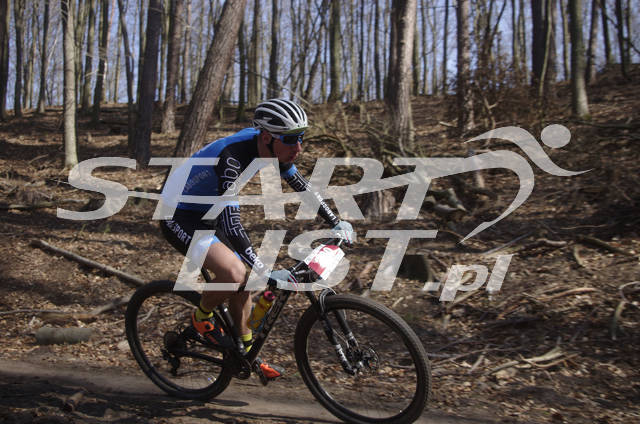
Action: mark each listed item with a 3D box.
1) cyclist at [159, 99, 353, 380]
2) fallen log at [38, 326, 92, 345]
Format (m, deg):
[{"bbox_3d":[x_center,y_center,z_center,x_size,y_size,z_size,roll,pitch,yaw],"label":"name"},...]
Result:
[{"bbox_3d":[-0.350,0.190,4.140,1.000,1.450,0.750,-1,8,30],"label":"cyclist"},{"bbox_3d":[-2.033,0.985,6.500,0.425,0.135,0.135,1,-3,-9],"label":"fallen log"}]

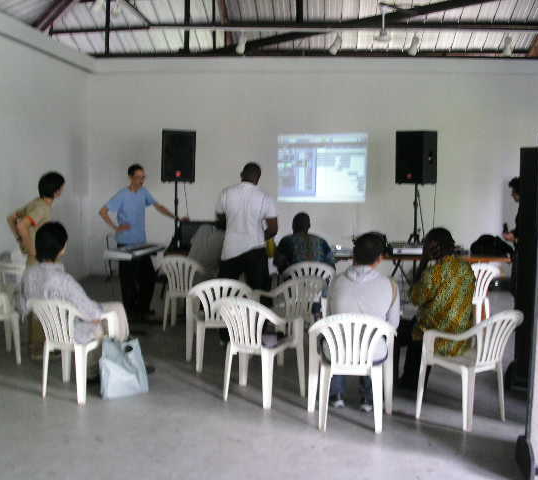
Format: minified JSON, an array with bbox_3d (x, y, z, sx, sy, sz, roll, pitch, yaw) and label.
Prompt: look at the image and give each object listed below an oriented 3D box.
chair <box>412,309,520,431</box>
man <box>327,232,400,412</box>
[{"bbox_3d":[1.373,0.825,4.697,0.570,0.800,0.540,-4,7,-35],"label":"chair"},{"bbox_3d":[0.614,0.579,4.787,0.520,1.270,0.740,1,5,5],"label":"man"}]

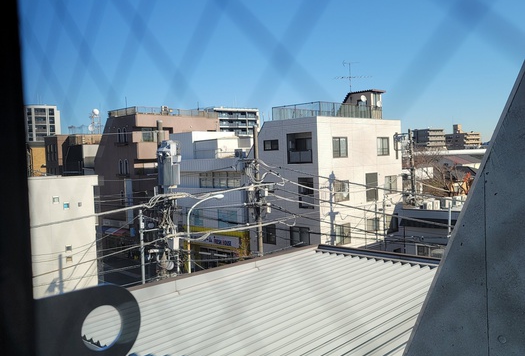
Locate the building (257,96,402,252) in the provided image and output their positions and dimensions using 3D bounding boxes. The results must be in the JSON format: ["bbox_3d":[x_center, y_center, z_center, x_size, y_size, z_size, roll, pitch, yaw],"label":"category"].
[{"bbox_3d":[5.016,1.112,39.009,10.400,13.950,6.900,-4,3,-45],"label":"building"}]

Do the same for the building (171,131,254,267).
[{"bbox_3d":[-1.333,1.972,44.673,8.850,12.350,10.000,0,3,42],"label":"building"}]

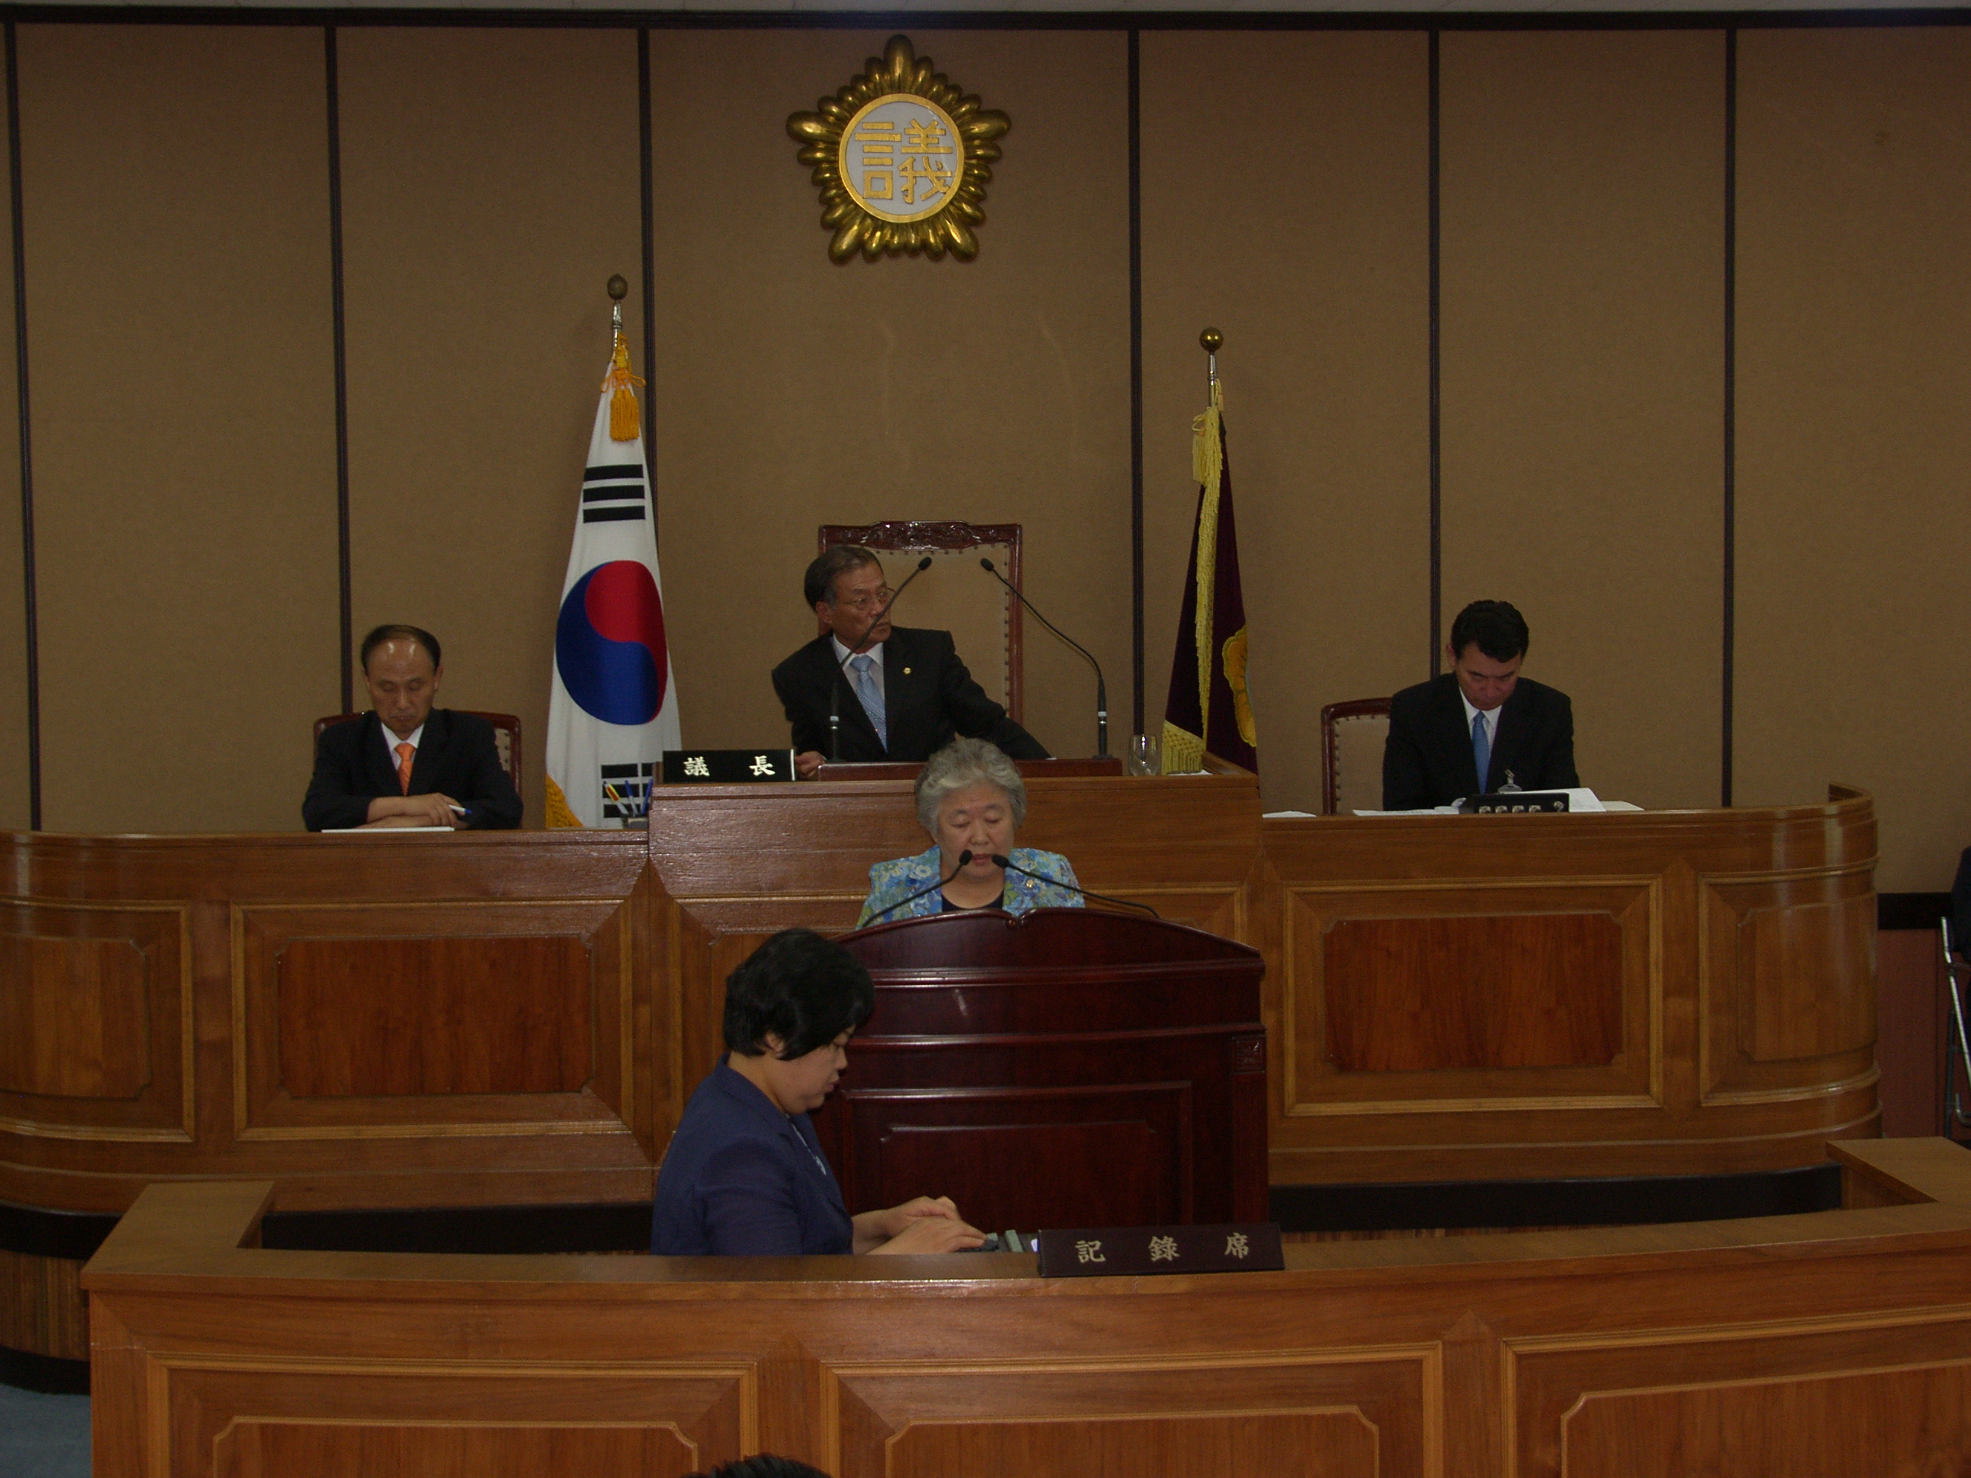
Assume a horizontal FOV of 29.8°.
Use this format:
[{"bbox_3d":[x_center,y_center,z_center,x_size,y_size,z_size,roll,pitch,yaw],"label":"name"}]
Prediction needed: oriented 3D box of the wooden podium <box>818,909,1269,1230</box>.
[{"bbox_3d":[0.021,0.860,6.990,0.920,1.140,0.560,-1,3,-9],"label":"wooden podium"}]

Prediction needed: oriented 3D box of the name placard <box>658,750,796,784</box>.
[{"bbox_3d":[-0.566,0.061,8.120,0.290,0.075,0.060,-1,3,-2],"label":"name placard"}]

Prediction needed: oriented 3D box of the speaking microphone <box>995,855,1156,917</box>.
[{"bbox_3d":[0.170,0.290,6.880,0.340,0.160,0.060,1,4,27],"label":"speaking microphone"}]

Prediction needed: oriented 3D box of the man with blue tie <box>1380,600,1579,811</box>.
[{"bbox_3d":[1.193,0.312,8.719,0.500,1.280,0.780,-1,3,-7],"label":"man with blue tie"}]

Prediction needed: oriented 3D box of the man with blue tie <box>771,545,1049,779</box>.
[{"bbox_3d":[-0.161,0.216,8.600,0.640,1.320,0.780,-1,3,-7],"label":"man with blue tie"}]

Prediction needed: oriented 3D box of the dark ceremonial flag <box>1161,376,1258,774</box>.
[{"bbox_3d":[0.571,-0.233,9.340,0.290,1.360,0.240,-1,3,-5],"label":"dark ceremonial flag"}]

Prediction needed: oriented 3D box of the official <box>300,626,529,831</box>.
[{"bbox_3d":[-1.303,0.382,8.469,0.520,1.280,0.780,-1,3,-4],"label":"official"}]

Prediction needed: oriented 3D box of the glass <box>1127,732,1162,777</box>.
[{"bbox_3d":[0.354,0.036,8.270,0.070,0.095,0.070,-1,3,-5],"label":"glass"}]

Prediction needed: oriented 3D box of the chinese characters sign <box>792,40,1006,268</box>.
[{"bbox_3d":[-0.226,-1.537,9.630,0.595,0.600,0.070,-1,3,-5],"label":"chinese characters sign"}]

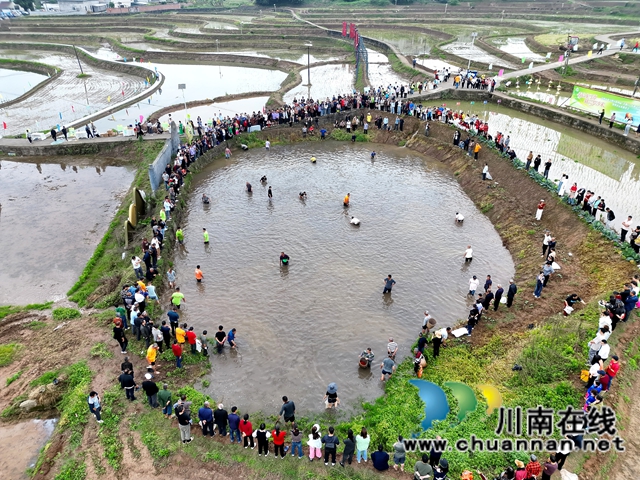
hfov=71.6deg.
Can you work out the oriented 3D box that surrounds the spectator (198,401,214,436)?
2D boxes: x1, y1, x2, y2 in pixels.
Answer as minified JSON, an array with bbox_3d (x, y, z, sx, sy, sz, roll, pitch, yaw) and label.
[{"bbox_3d":[-4.095,6.501,16.163,0.500,1.665,0.360,8,30,13],"label":"spectator"}]

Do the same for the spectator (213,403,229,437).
[{"bbox_3d":[-3.837,7.002,17.305,0.520,1.593,0.330,2,24,5],"label":"spectator"}]

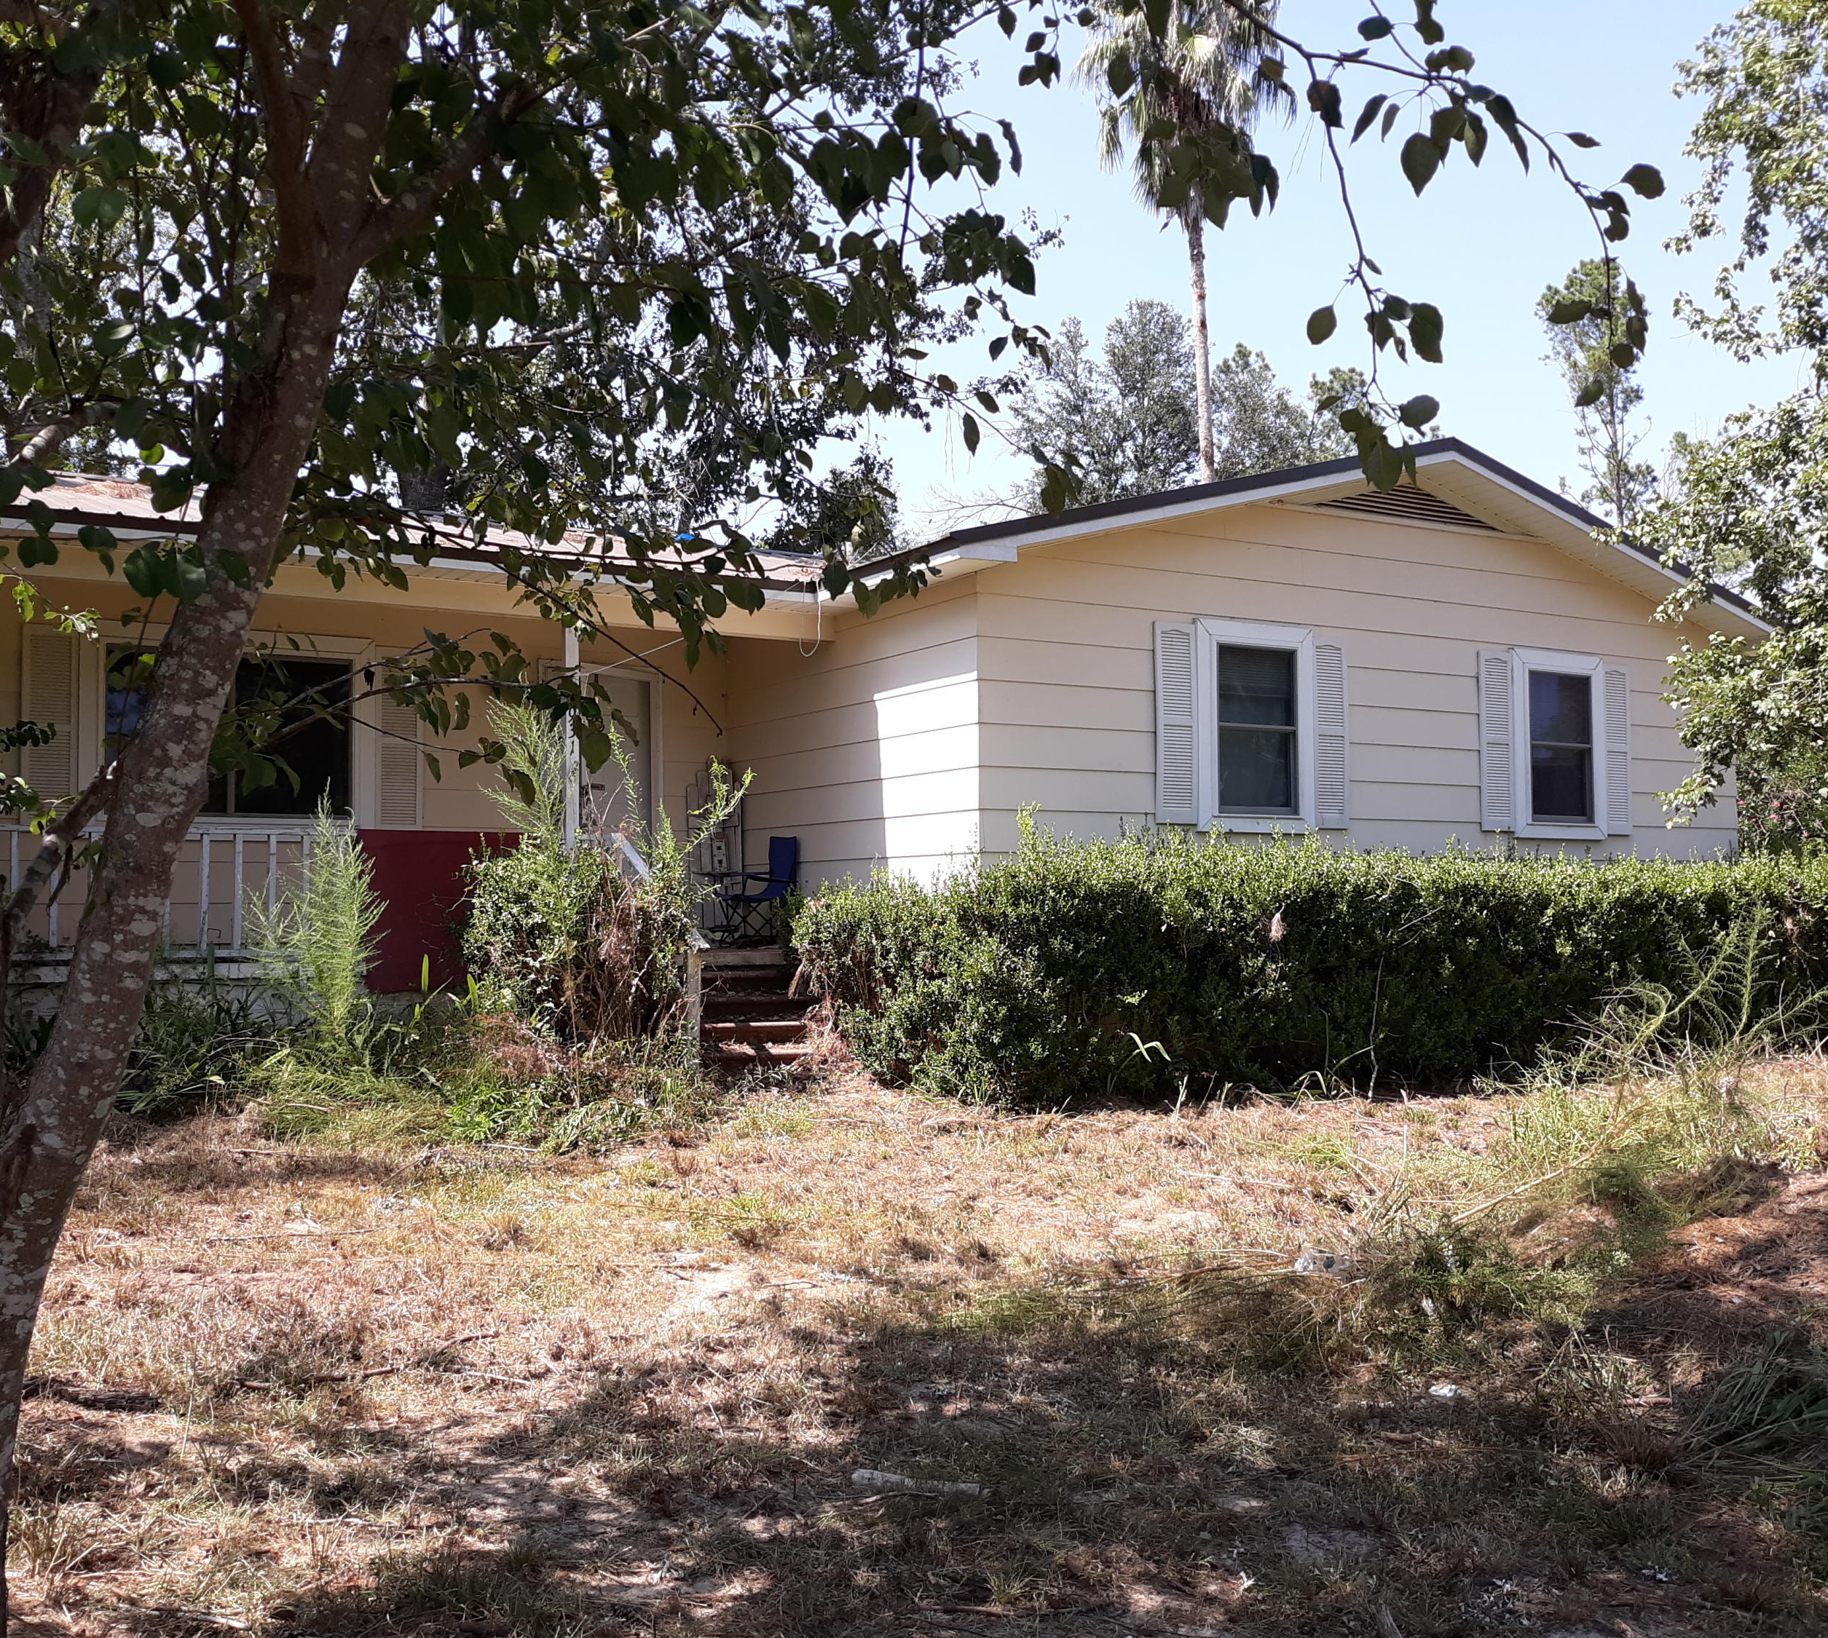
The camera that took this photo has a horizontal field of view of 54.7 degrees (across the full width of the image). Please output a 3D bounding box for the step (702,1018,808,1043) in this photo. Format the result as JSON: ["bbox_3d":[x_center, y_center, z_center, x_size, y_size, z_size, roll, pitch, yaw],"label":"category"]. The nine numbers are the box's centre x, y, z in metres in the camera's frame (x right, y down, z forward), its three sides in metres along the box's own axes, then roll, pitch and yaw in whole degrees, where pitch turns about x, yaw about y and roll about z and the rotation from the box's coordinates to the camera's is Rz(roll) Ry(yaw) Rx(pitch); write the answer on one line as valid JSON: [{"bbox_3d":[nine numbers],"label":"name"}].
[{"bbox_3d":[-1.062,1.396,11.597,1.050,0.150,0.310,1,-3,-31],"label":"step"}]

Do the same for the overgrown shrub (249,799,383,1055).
[{"bbox_3d":[-3.474,0.629,10.262,0.760,1.470,0.720,1,-3,-19],"label":"overgrown shrub"}]

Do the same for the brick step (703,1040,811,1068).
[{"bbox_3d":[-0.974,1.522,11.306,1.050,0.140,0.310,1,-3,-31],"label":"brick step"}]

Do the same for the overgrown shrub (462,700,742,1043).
[{"bbox_3d":[-1.951,0.333,10.948,1.650,2.080,1.400,0,-3,-10],"label":"overgrown shrub"}]

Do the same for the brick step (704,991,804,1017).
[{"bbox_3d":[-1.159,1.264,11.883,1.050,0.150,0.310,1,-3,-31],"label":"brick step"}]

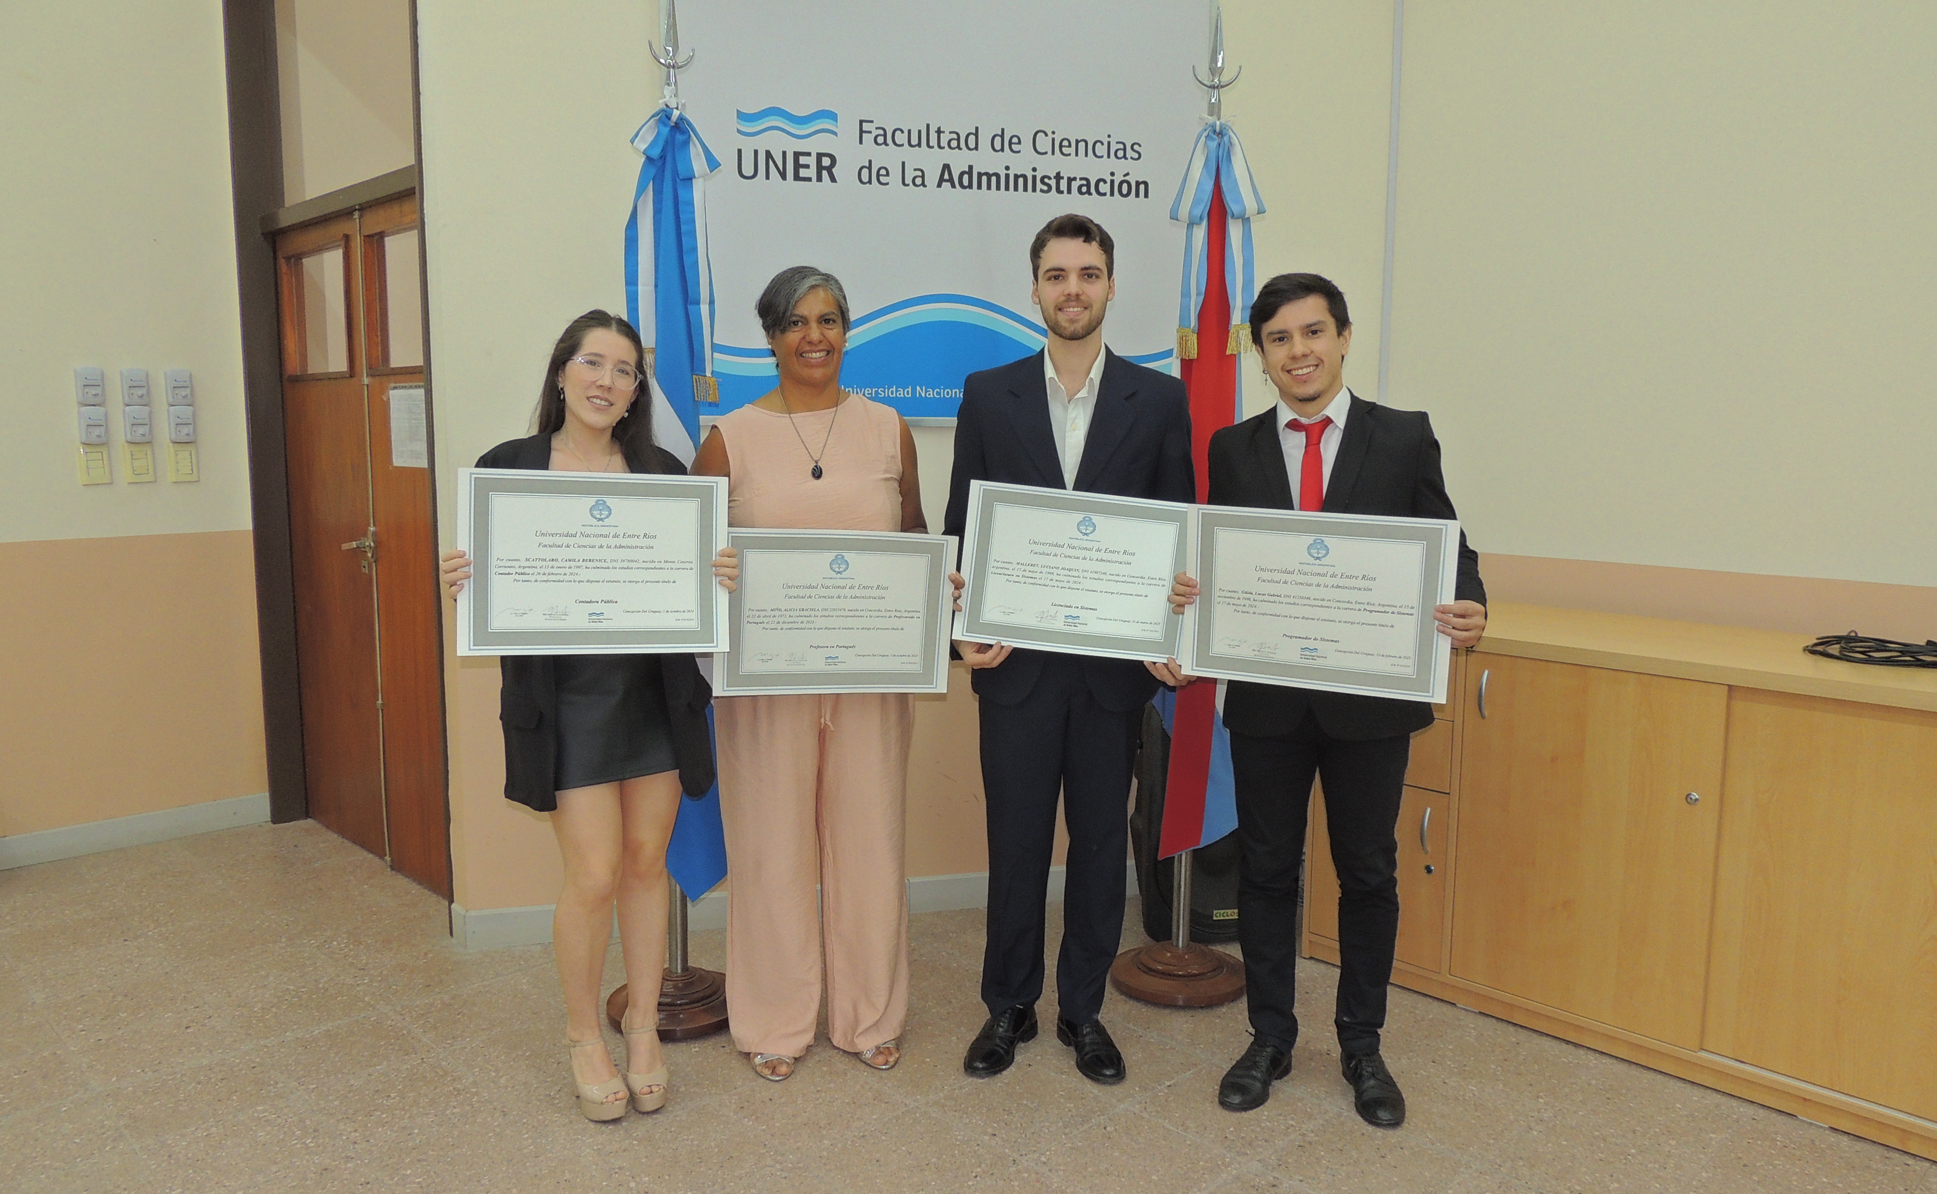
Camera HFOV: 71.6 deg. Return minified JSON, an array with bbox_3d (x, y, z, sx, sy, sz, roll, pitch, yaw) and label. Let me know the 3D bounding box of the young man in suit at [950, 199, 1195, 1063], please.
[{"bbox_3d":[0.198,0.127,2.847,0.540,1.830,0.400,1,7,1],"label":"young man in suit"}]

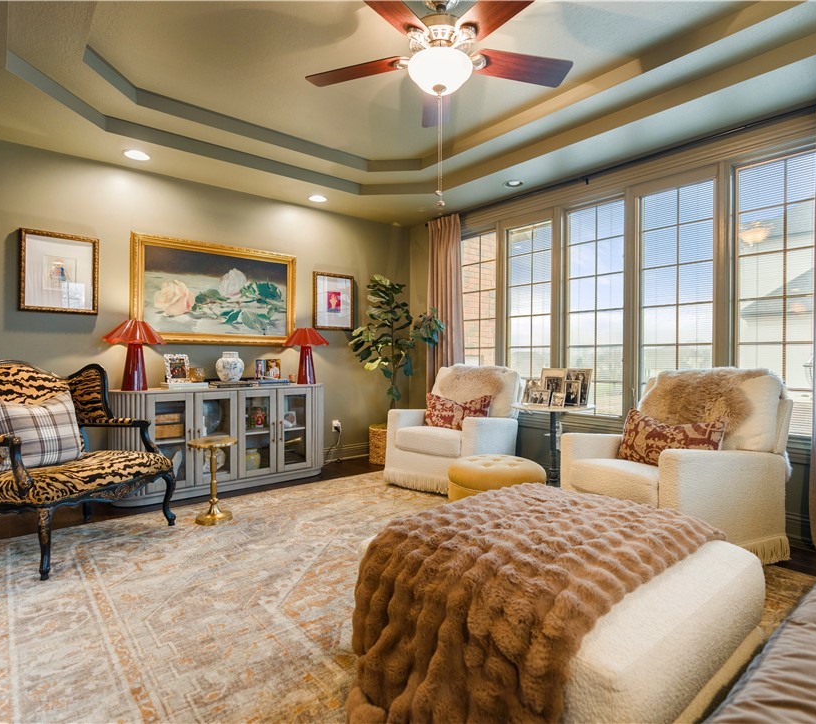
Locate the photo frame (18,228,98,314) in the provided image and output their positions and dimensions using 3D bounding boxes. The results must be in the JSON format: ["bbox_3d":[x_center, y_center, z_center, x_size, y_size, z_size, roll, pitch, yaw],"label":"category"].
[{"bbox_3d":[-2.428,-0.615,3.372,0.452,0.556,0.035,0,1,-39],"label":"photo frame"}]

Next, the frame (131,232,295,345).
[{"bbox_3d":[-1.567,-0.561,4.052,1.345,0.832,0.055,0,1,-39],"label":"frame"}]

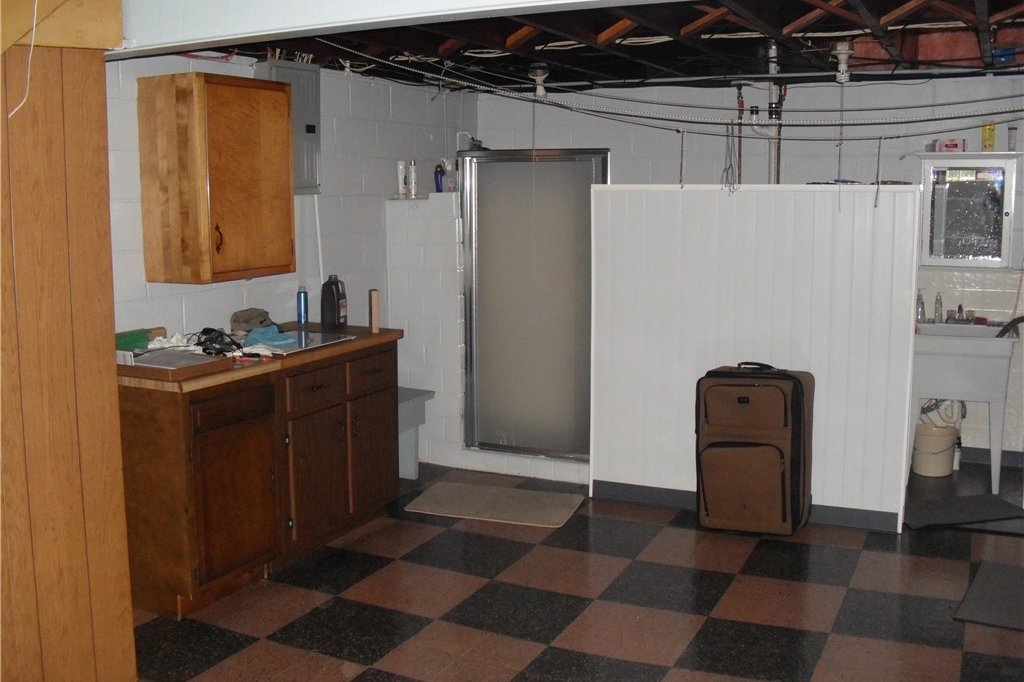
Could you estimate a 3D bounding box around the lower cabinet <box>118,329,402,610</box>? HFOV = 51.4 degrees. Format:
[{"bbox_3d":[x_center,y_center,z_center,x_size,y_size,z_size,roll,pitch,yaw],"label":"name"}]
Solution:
[{"bbox_3d":[-1.141,0.474,4.652,0.660,0.910,1.540,4,10,25],"label":"lower cabinet"}]

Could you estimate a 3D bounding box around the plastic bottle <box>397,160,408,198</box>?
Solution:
[{"bbox_3d":[-0.619,-0.894,5.981,0.052,0.210,0.042,-3,9,-19],"label":"plastic bottle"}]

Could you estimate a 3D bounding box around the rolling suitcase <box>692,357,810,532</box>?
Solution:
[{"bbox_3d":[1.119,0.494,4.937,0.460,0.760,0.280,4,10,27],"label":"rolling suitcase"}]

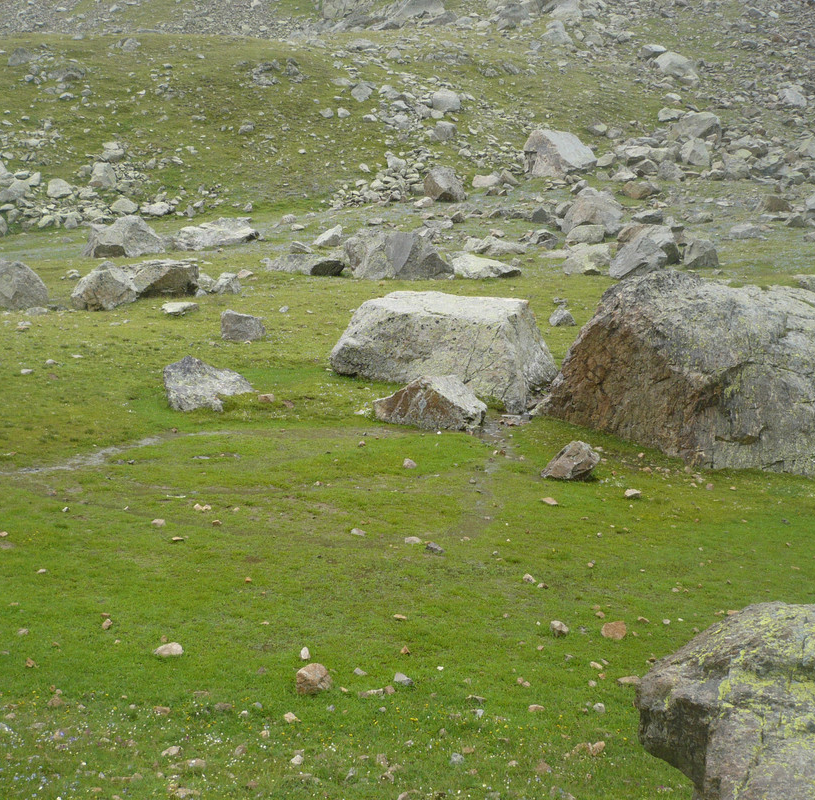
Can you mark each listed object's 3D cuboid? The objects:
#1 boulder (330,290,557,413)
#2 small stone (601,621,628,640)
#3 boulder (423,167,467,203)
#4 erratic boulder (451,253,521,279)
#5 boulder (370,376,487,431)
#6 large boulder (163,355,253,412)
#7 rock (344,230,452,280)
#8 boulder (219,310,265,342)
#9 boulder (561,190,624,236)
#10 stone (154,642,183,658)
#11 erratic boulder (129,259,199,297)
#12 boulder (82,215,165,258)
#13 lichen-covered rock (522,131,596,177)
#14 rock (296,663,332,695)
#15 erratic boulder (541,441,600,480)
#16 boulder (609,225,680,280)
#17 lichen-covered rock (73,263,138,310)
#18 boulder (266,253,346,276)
[{"bbox_3d":[0.556,-0.863,16.530,3.257,1.400,2.605,7,15,27],"label":"boulder"},{"bbox_3d":[1.518,1.674,7.929,0.183,0.115,0.150,3,14,11],"label":"small stone"},{"bbox_3d":[1.569,-9.134,45.647,1.738,1.439,1.477,6,15,24],"label":"boulder"},{"bbox_3d":[2.028,-3.528,28.116,1.803,0.550,1.443,0,13,0],"label":"erratic boulder"},{"bbox_3d":[0.283,-0.035,13.788,1.428,0.596,0.928,0,14,1],"label":"boulder"},{"bbox_3d":[-2.882,-0.267,15.560,1.248,0.693,0.936,0,13,0],"label":"large boulder"},{"bbox_3d":[-0.231,-3.772,27.921,2.787,1.139,1.812,0,13,0],"label":"rock"},{"bbox_3d":[-2.953,-1.345,19.233,0.759,0.505,0.577,-2,14,-9],"label":"boulder"},{"bbox_3d":[6.201,-6.273,36.157,2.055,1.429,1.747,0,13,0],"label":"boulder"},{"bbox_3d":[-1.695,1.759,7.662,0.203,0.079,0.146,-3,14,-13],"label":"stone"},{"bbox_3d":[-5.211,-2.652,22.932,1.420,0.708,1.094,-3,14,-12],"label":"erratic boulder"},{"bbox_3d":[-7.846,-4.550,29.646,2.132,1.082,1.656,-4,14,-14],"label":"boulder"},{"bbox_3d":[6.221,-10.073,43.905,2.922,1.897,2.361,2,14,8],"label":"lichen-covered rock"},{"bbox_3d":[-0.671,1.998,7.783,0.256,0.165,0.217,0,13,0],"label":"rock"},{"bbox_3d":[1.776,0.612,11.687,0.629,0.358,0.510,2,14,9],"label":"erratic boulder"},{"bbox_3d":[5.645,-3.544,25.527,1.628,1.204,1.419,3,14,12],"label":"boulder"},{"bbox_3d":[-6.585,-2.489,23.436,1.358,0.925,1.154,0,13,0],"label":"lichen-covered rock"},{"bbox_3d":[-2.675,-3.619,28.632,2.094,0.509,1.466,0,13,0],"label":"boulder"}]

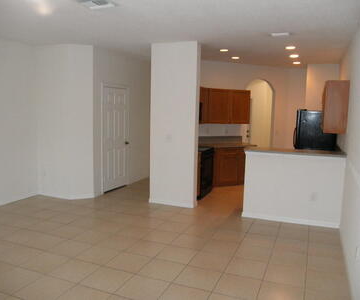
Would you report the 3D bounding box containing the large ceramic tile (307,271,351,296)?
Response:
[{"bbox_3d":[1.424,1.285,3.135,0.397,0.012,0.397,4,7,22],"label":"large ceramic tile"}]

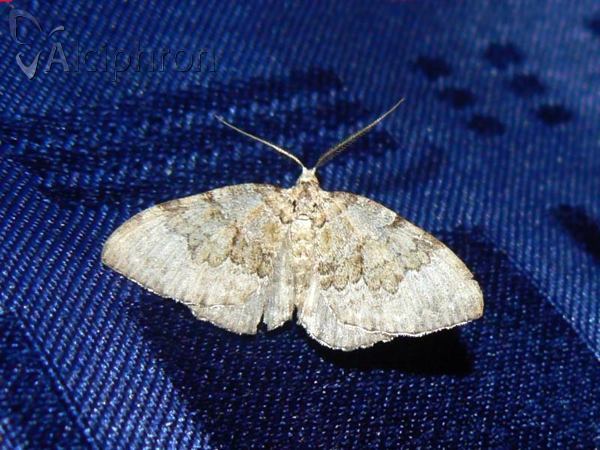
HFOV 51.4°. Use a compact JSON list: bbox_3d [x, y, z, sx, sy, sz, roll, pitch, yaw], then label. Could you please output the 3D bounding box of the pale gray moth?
[{"bbox_3d":[0.000,-0.001,0.046,0.026,0.005,0.021,6,62,0],"label":"pale gray moth"}]

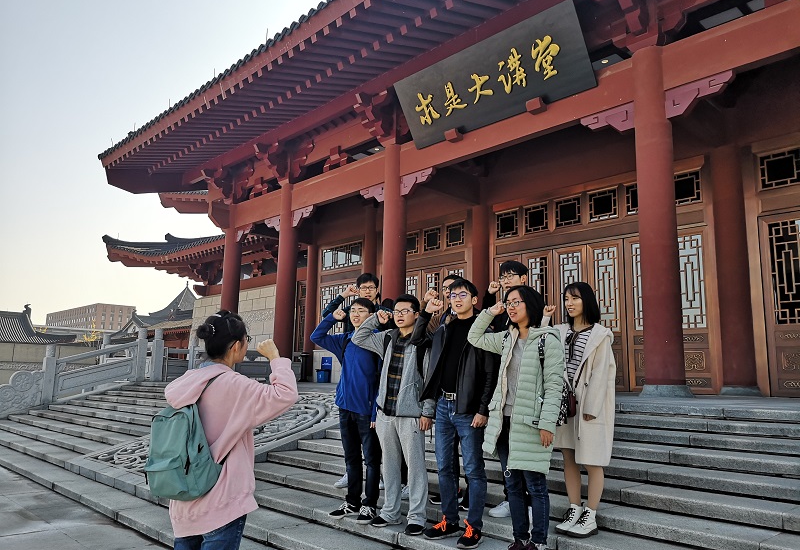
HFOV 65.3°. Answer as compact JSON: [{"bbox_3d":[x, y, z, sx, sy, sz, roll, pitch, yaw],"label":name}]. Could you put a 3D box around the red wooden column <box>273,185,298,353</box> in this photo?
[{"bbox_3d":[-3.269,0.133,18.099,0.560,5.914,0.560,10,-13,-43],"label":"red wooden column"}]

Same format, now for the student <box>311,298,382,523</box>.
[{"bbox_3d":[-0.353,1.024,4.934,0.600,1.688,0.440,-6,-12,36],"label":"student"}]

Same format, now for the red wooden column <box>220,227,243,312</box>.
[{"bbox_3d":[-5.652,0.983,20.768,0.570,5.127,0.570,10,-13,-43],"label":"red wooden column"}]

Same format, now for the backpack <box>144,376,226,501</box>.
[{"bbox_3d":[-0.887,0.684,2.580,0.180,0.450,0.300,10,-13,-44],"label":"backpack"}]

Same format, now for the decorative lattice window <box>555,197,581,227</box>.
[{"bbox_3d":[4.119,-1.543,15.343,0.080,0.668,0.733,10,-13,-43],"label":"decorative lattice window"}]

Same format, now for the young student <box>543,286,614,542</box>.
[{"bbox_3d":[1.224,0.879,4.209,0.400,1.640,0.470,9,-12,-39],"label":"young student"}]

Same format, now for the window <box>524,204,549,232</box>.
[{"bbox_3d":[3.538,-1.454,16.196,0.080,0.730,0.710,10,-13,-43],"label":"window"}]

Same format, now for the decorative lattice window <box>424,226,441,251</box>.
[{"bbox_3d":[0.979,-1.072,18.573,0.080,0.702,0.694,10,-13,-43],"label":"decorative lattice window"}]

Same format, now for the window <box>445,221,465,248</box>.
[{"bbox_3d":[1.585,-1.136,17.945,0.080,0.678,0.742,10,-13,-43],"label":"window"}]

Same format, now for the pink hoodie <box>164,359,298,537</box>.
[{"bbox_3d":[-0.725,0.729,2.700,0.460,0.710,0.530,10,-13,-44],"label":"pink hoodie"}]

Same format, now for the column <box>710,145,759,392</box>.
[{"bbox_3d":[6.709,-0.131,12.594,0.600,5.099,0.600,10,-13,-43],"label":"column"}]

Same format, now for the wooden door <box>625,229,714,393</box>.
[{"bbox_3d":[5.698,0.796,13.266,0.100,3.378,1.829,10,-13,-43],"label":"wooden door"}]

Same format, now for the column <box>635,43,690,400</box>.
[{"bbox_3d":[4.355,-0.982,10.546,0.610,6.016,0.610,10,-13,-43],"label":"column"}]

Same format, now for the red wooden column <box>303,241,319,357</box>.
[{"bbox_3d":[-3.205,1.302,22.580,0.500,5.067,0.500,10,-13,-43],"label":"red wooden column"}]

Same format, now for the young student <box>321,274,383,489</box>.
[{"bbox_3d":[-0.358,0.915,5.576,0.600,1.901,0.440,-5,-11,34],"label":"young student"}]

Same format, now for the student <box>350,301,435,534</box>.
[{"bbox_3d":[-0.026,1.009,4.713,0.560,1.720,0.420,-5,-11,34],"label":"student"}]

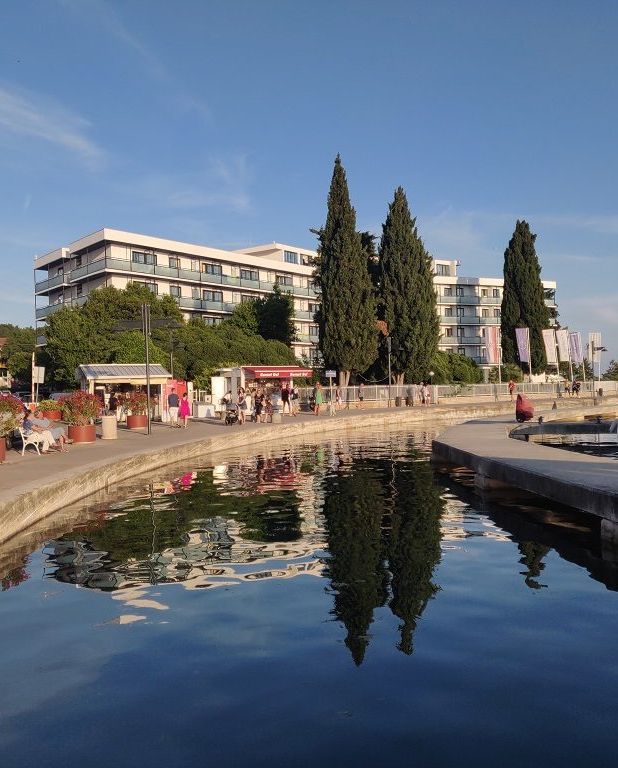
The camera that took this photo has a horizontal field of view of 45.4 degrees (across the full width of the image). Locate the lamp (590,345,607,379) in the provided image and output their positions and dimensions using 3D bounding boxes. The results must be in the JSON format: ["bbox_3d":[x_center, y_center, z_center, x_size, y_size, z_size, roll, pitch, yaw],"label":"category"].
[{"bbox_3d":[26.529,-1.379,68.000,1.500,5.000,0.500,-1,0,30],"label":"lamp"}]

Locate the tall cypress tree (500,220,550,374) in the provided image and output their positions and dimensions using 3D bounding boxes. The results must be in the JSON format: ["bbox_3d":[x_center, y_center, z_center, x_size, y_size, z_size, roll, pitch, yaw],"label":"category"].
[{"bbox_3d":[23.659,-8.708,81.000,5.200,18.400,5.100,-1,0,0],"label":"tall cypress tree"}]

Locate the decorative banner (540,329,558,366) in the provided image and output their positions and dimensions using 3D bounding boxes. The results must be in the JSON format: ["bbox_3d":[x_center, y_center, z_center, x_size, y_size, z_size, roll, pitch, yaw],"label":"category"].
[{"bbox_3d":[24.290,-3.752,75.000,1.500,3.600,0.250,-2,0,19],"label":"decorative banner"}]

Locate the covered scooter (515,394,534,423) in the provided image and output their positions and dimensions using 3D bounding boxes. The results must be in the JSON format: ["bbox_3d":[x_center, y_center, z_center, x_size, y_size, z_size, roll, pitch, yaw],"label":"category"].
[{"bbox_3d":[8.888,1.002,30.500,0.600,1.140,1.600,-2,0,29],"label":"covered scooter"}]

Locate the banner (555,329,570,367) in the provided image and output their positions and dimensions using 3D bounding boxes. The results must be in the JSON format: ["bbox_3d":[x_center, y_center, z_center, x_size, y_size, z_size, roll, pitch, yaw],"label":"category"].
[{"bbox_3d":[26.104,-3.854,76.000,1.350,3.300,0.200,-1,0,18],"label":"banner"}]

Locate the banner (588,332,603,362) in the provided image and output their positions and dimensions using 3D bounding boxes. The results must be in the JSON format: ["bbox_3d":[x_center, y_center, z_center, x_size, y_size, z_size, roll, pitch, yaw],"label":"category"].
[{"bbox_3d":[31.769,-4.014,82.000,1.400,3.250,0.200,-1,0,18],"label":"banner"}]

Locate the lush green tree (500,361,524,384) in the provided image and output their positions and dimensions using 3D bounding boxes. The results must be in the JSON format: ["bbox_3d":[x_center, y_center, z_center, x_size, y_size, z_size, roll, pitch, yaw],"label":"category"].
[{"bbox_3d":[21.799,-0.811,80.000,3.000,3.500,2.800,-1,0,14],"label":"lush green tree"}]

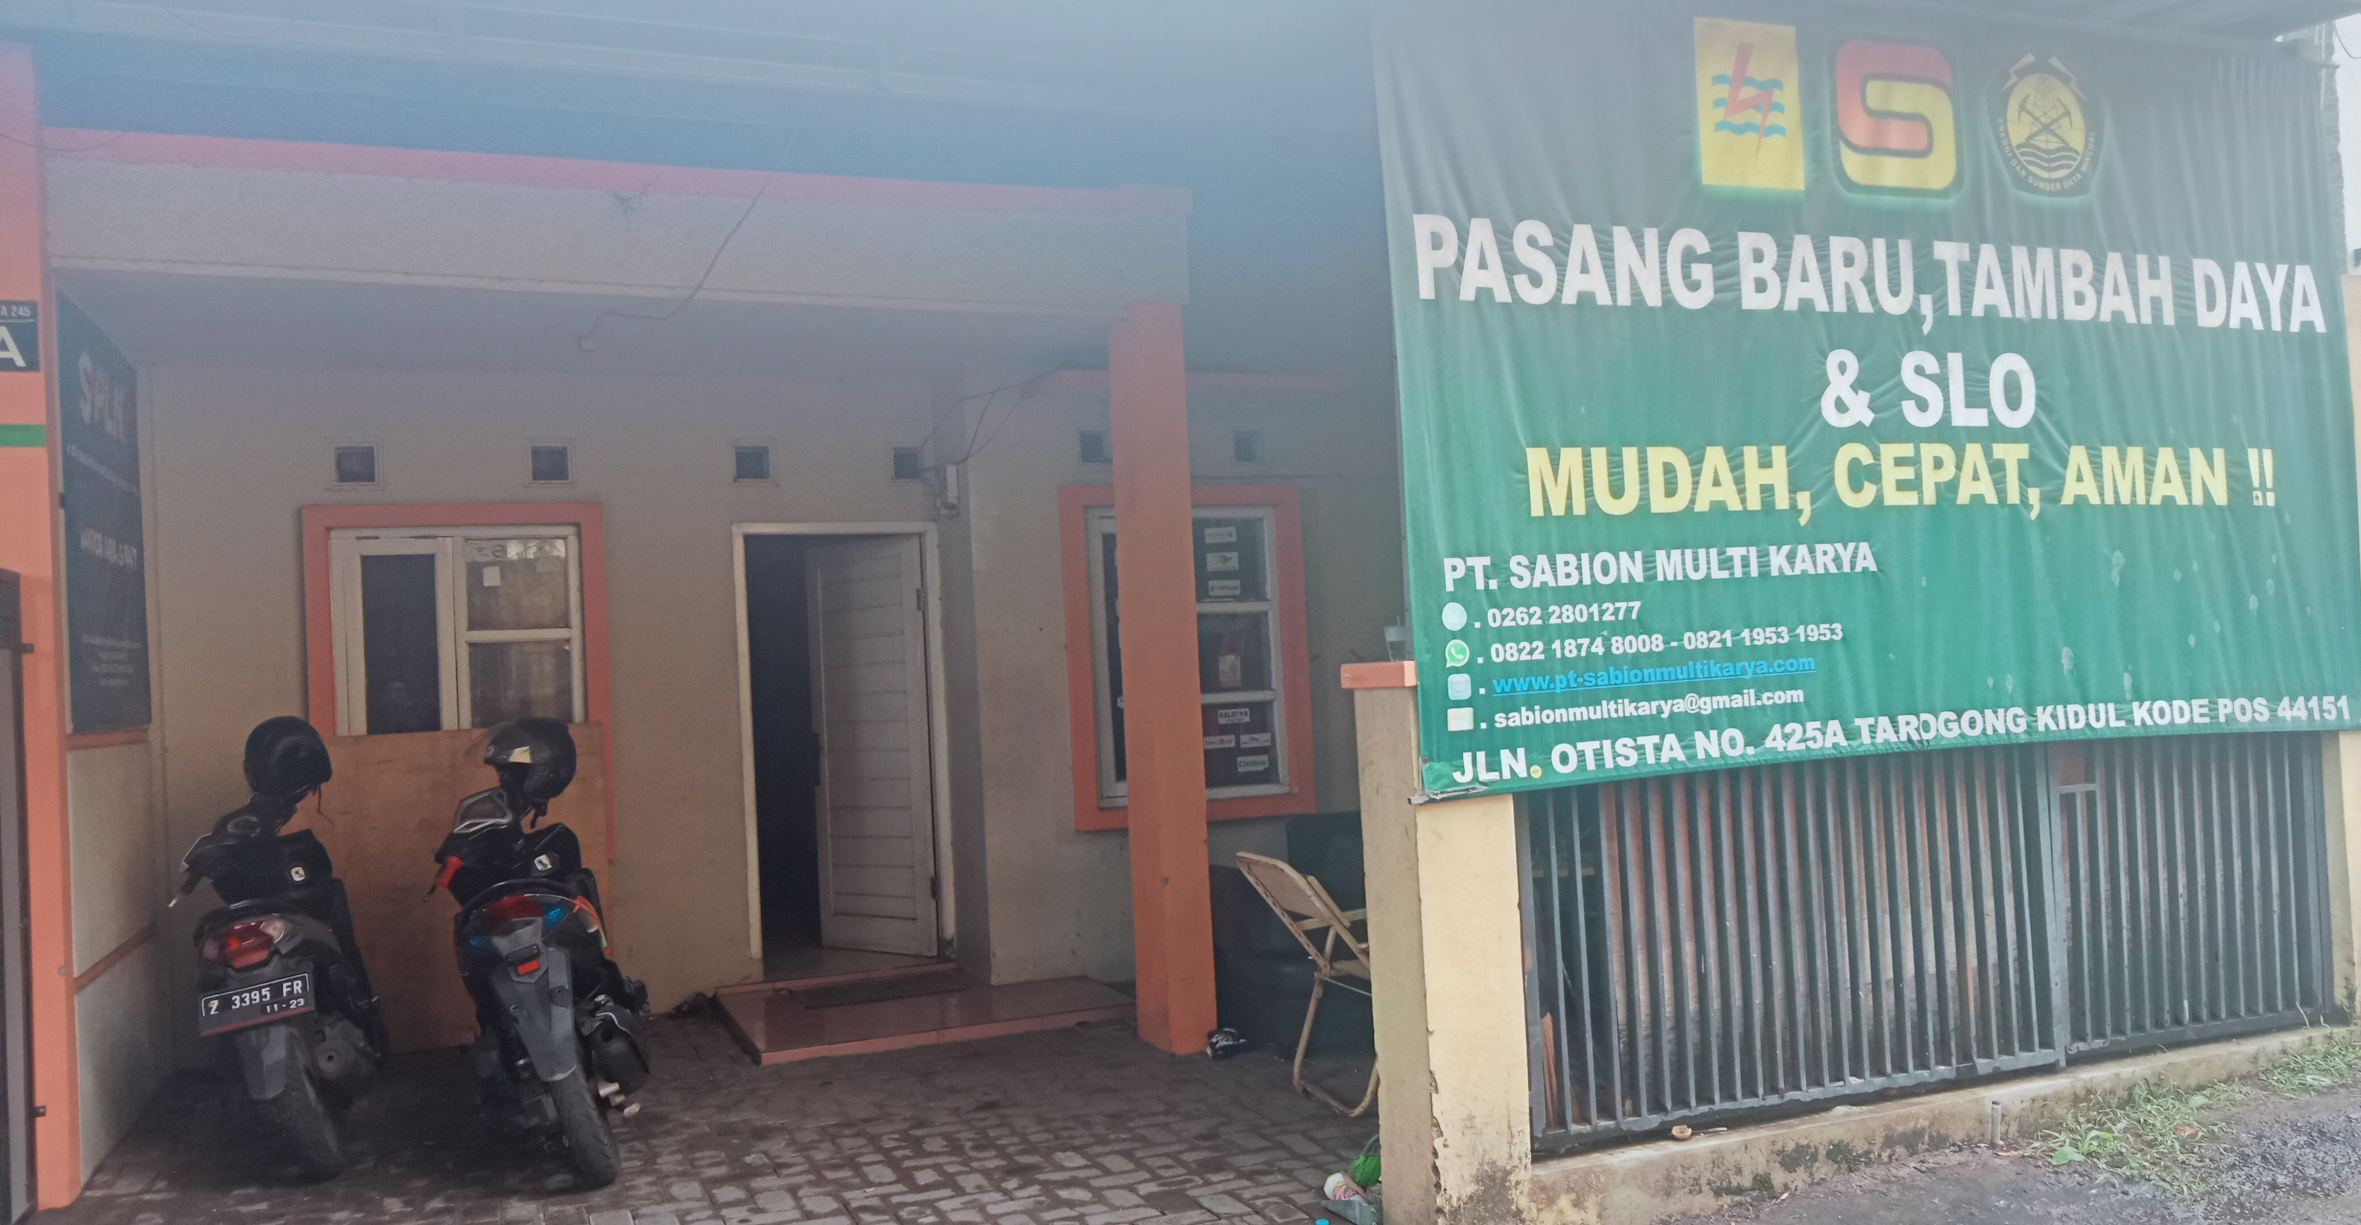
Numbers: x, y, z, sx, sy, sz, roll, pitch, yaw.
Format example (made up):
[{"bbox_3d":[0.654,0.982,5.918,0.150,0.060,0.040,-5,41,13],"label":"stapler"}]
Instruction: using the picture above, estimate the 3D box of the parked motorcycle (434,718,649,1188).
[{"bbox_3d":[-2.006,1.024,5.973,0.660,1.250,1.850,-2,-2,-18],"label":"parked motorcycle"}]

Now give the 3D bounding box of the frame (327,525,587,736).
[{"bbox_3d":[-3.071,0.167,8.173,1.000,1.080,0.090,-2,-2,-21],"label":"frame"}]

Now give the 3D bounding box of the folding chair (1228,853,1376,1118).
[{"bbox_3d":[0.537,1.145,6.044,0.570,0.790,0.460,-2,-2,-23],"label":"folding chair"}]

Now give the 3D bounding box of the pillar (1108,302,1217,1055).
[{"bbox_3d":[-0.066,0.237,7.083,0.180,2.710,0.300,-2,-2,-21],"label":"pillar"}]

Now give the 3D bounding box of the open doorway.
[{"bbox_3d":[-1.537,0.615,8.750,0.940,2.050,0.140,-2,-2,-21],"label":"open doorway"}]

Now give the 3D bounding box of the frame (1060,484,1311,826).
[{"bbox_3d":[0.053,0.188,8.688,1.180,1.530,0.100,-2,-2,-21],"label":"frame"}]

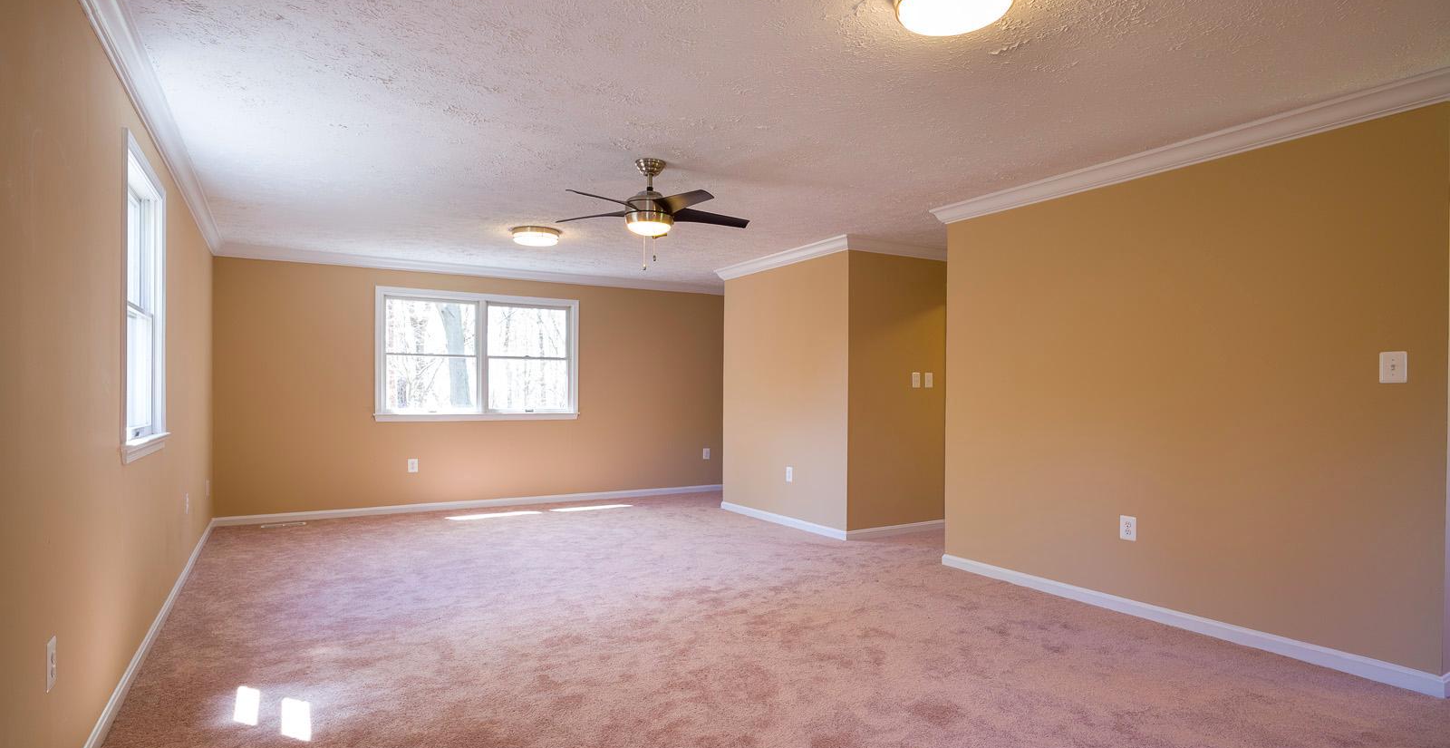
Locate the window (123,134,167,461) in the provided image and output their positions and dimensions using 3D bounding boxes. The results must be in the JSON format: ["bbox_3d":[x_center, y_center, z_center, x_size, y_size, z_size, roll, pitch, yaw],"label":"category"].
[{"bbox_3d":[-2.550,-0.280,3.154,0.110,1.252,1.177,1,-1,-31],"label":"window"}]

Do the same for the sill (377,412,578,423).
[{"bbox_3d":[-2.401,0.428,7.195,1.954,0.079,0.090,0,-1,-28],"label":"sill"}]

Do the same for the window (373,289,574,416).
[{"bbox_3d":[-2.415,-0.168,7.233,1.937,1.252,0.110,0,-1,-28],"label":"window"}]

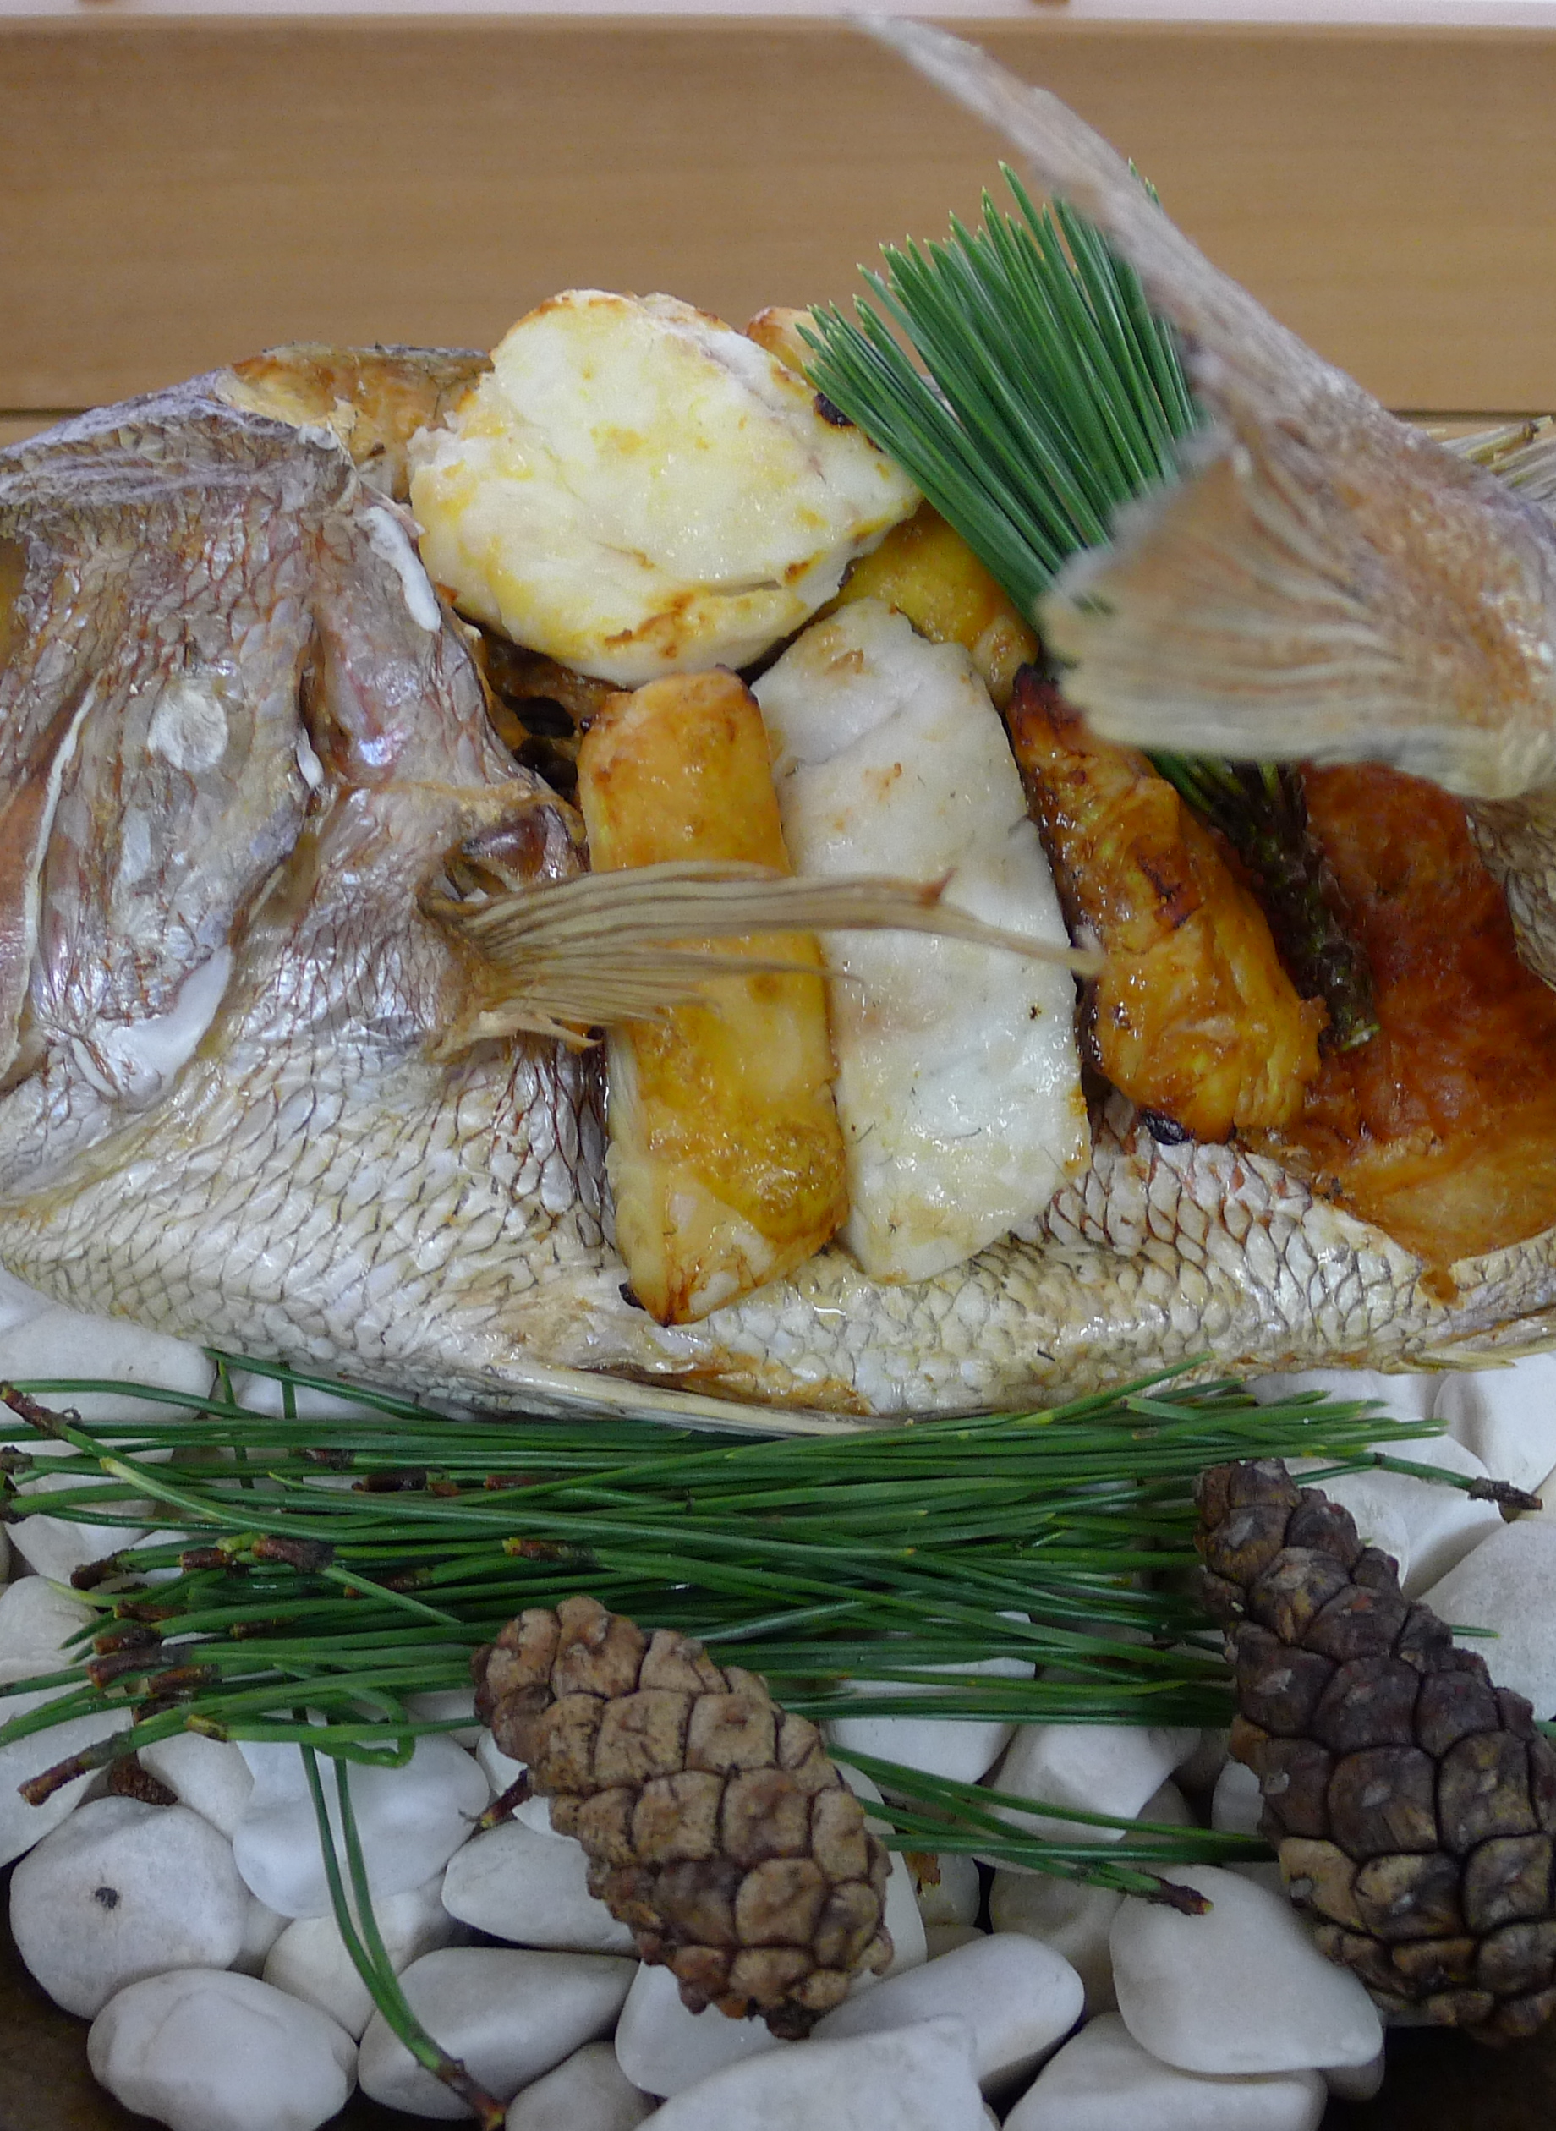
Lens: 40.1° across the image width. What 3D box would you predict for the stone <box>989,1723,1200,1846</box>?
[{"bbox_3d":[0.036,0.079,0.237,0.026,0.012,0.017,-11,42,-15],"label":"stone"}]

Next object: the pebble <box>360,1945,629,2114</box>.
[{"bbox_3d":[-0.029,0.100,0.220,0.029,0.011,0.015,-11,42,-15],"label":"pebble"}]

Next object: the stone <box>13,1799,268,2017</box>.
[{"bbox_3d":[-0.064,0.084,0.214,0.026,0.016,0.021,16,41,16],"label":"stone"}]

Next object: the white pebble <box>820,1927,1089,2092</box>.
[{"bbox_3d":[0.016,0.098,0.218,0.033,0.011,0.016,-12,42,-16],"label":"white pebble"}]

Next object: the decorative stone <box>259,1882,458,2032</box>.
[{"bbox_3d":[-0.039,0.083,0.201,0.018,0.014,0.016,2,40,0],"label":"decorative stone"}]

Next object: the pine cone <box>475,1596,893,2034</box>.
[{"bbox_3d":[-0.013,0.076,0.214,0.028,0.028,0.050,-26,51,-29],"label":"pine cone"}]

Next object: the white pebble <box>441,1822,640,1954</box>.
[{"bbox_3d":[-0.023,0.087,0.226,0.025,0.010,0.015,6,40,5],"label":"white pebble"}]

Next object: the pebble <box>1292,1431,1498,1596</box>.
[{"bbox_3d":[0.071,0.053,0.251,0.029,0.017,0.021,-12,41,-16],"label":"pebble"}]

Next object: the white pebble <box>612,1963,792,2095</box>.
[{"bbox_3d":[-0.006,0.092,0.204,0.020,0.013,0.016,2,40,0],"label":"white pebble"}]

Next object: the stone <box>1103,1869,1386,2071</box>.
[{"bbox_3d":[0.048,0.093,0.220,0.029,0.012,0.018,20,44,21],"label":"stone"}]

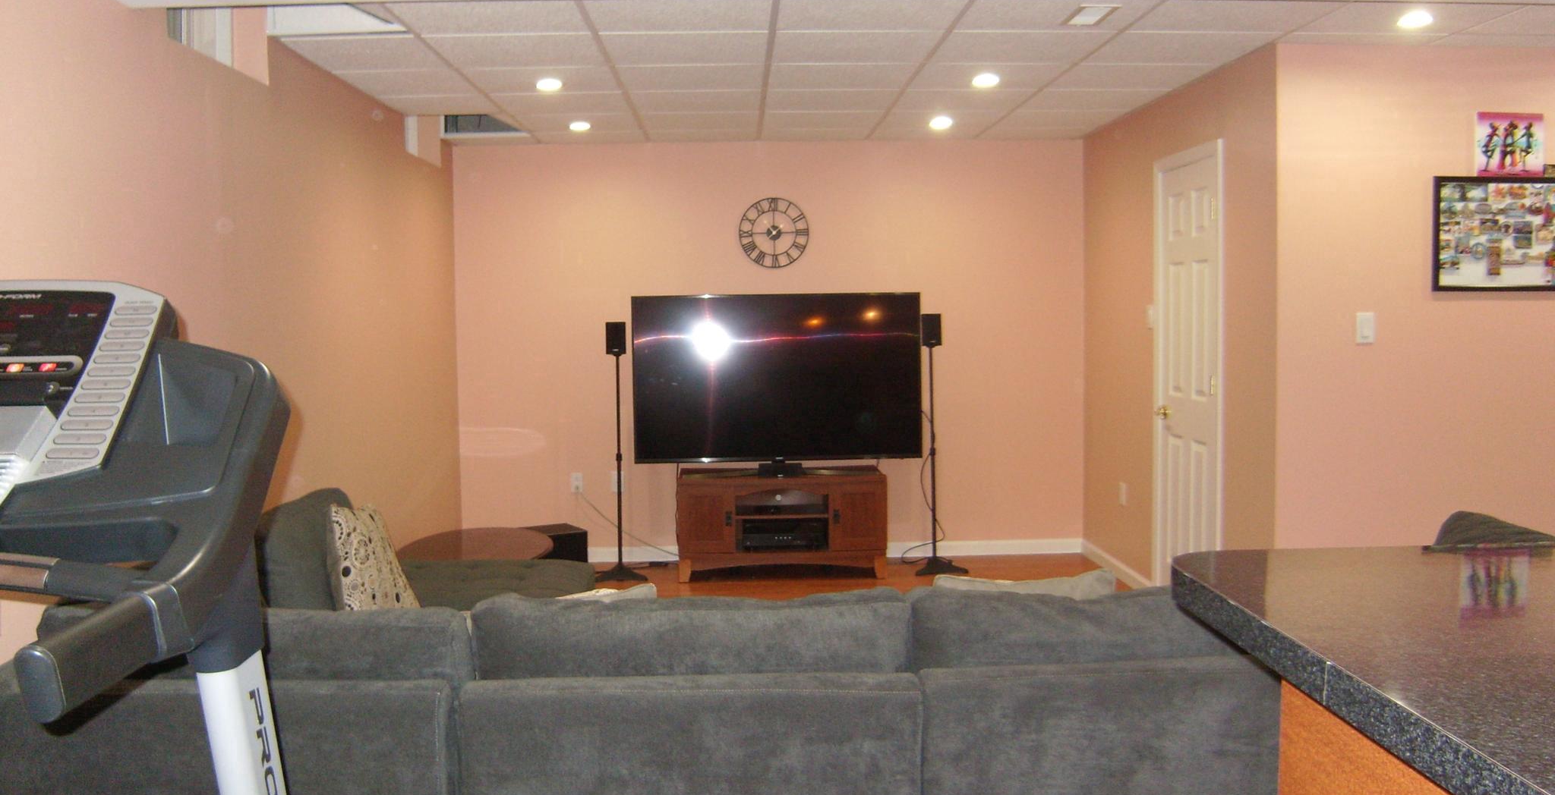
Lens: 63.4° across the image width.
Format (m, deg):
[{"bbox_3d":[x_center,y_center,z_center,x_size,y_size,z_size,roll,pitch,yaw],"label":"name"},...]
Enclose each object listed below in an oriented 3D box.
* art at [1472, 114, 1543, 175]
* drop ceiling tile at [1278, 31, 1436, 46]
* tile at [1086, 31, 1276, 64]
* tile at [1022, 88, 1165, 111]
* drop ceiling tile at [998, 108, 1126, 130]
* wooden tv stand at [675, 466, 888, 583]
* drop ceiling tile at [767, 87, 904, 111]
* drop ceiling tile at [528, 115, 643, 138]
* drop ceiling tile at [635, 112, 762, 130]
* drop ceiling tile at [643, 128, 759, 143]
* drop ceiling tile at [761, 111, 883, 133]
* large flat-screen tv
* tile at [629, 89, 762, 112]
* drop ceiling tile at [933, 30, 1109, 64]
[{"bbox_3d":[2.680,-0.927,4.605,0.240,0.235,0.025,-1,4,-2],"label":"art"},{"bbox_3d":[2.073,-1.284,4.468,0.600,0.020,0.166,-1,4,-2],"label":"drop ceiling tile"},{"bbox_3d":[1.470,-1.294,4.652,0.605,0.020,0.605,-1,4,-2],"label":"tile"},{"bbox_3d":[1.435,-1.386,5.824,0.570,0.020,0.600,-1,4,-2],"label":"tile"},{"bbox_3d":[1.427,-1.431,6.465,0.600,0.020,0.598,-1,4,-2],"label":"drop ceiling tile"},{"bbox_3d":[0.022,0.676,6.809,1.087,0.548,0.440,-1,4,-2],"label":"wooden tv stand"},{"bbox_3d":[0.239,-1.373,5.813,0.600,0.020,0.598,-1,4,-2],"label":"drop ceiling tile"},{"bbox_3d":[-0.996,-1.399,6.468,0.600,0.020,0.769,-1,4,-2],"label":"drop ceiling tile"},{"bbox_3d":[-0.388,-1.413,6.410,0.605,0.020,0.605,-1,4,-2],"label":"drop ceiling tile"},{"bbox_3d":[-0.398,-1.426,6.838,0.600,0.020,0.375,-1,4,-2],"label":"drop ceiling tile"},{"bbox_3d":[0.219,-1.423,6.429,0.605,0.020,0.605,-1,4,-2],"label":"drop ceiling tile"},{"bbox_3d":[0.001,-0.103,6.860,1.565,0.920,0.070,-1,4,-2],"label":"large flat-screen tv"},{"bbox_3d":[-0.363,-1.353,5.768,0.600,0.020,0.600,-1,4,-2],"label":"tile"},{"bbox_3d":[0.882,-1.293,4.620,0.600,0.020,0.598,-1,4,-2],"label":"drop ceiling tile"}]

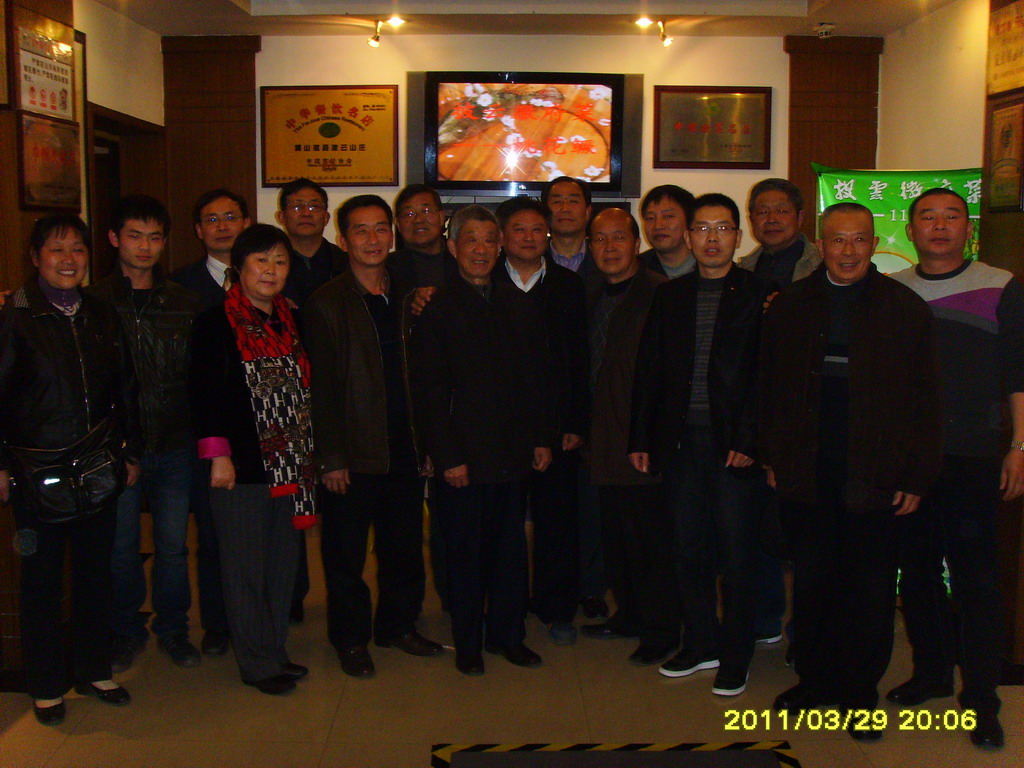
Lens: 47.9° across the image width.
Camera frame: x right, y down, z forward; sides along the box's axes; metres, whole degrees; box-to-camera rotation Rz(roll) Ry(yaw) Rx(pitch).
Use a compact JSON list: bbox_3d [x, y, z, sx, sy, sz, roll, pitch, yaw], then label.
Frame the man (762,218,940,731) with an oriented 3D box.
[{"bbox_3d":[1.050,0.264,3.577,0.570,1.633,0.370,2,8,16],"label":"man"}]

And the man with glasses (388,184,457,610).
[{"bbox_3d":[-0.340,0.099,4.479,0.500,1.720,0.330,-1,8,-5],"label":"man with glasses"}]

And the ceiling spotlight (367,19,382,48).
[{"bbox_3d":[-0.660,-1.684,5.548,0.075,0.137,0.080,8,11,43],"label":"ceiling spotlight"}]

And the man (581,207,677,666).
[{"bbox_3d":[0.418,0.175,4.204,0.500,1.625,0.360,6,10,37],"label":"man"}]

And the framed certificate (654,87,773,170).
[{"bbox_3d":[1.065,-1.354,6.094,0.621,0.438,0.030,0,8,-1],"label":"framed certificate"}]

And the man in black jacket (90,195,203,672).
[{"bbox_3d":[-1.307,0.175,4.086,0.470,1.673,0.330,-2,8,-11],"label":"man in black jacket"}]

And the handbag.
[{"bbox_3d":[-1.352,0.264,3.530,0.346,0.313,0.130,-2,8,-15],"label":"handbag"}]

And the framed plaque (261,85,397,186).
[{"bbox_3d":[-0.973,-1.322,6.120,0.738,0.539,0.035,0,8,-1],"label":"framed plaque"}]

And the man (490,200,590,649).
[{"bbox_3d":[0.058,0.143,4.338,0.520,1.671,0.340,0,8,-1],"label":"man"}]

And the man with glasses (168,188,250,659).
[{"bbox_3d":[-1.053,0.144,4.216,0.490,1.699,0.330,-1,8,-8],"label":"man with glasses"}]

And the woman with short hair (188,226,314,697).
[{"bbox_3d":[-0.844,0.249,3.880,0.460,1.569,0.310,-6,10,-37],"label":"woman with short hair"}]

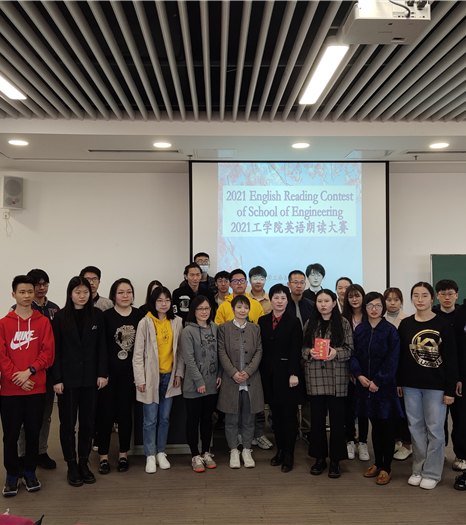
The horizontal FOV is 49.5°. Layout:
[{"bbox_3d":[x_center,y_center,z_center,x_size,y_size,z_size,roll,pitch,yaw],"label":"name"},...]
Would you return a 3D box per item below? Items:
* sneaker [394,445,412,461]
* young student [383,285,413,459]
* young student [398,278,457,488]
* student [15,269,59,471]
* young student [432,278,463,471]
[{"bbox_3d":[1.605,1.765,4.770,0.250,0.105,0.100,0,-1,-37],"label":"sneaker"},{"bbox_3d":[1.572,1.030,4.830,0.440,1.582,0.300,-1,0,20],"label":"young student"},{"bbox_3d":[1.628,1.013,4.254,0.500,1.689,0.300,0,-1,14],"label":"young student"},{"bbox_3d":[-1.827,0.971,4.723,0.480,1.821,0.300,0,-1,-25],"label":"student"},{"bbox_3d":[1.949,0.983,4.550,0.490,1.668,0.310,-1,0,21],"label":"young student"}]

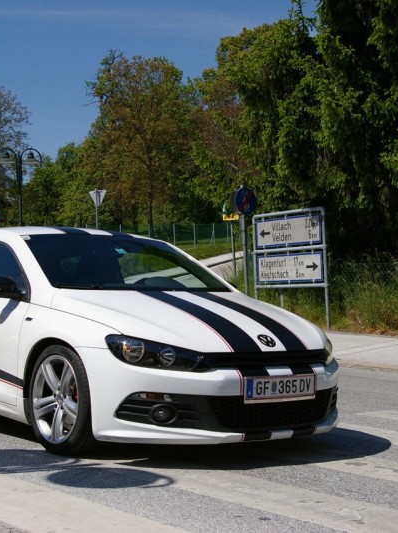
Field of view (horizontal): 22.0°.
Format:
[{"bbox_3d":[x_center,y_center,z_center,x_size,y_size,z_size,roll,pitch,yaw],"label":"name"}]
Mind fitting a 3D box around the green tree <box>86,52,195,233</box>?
[{"bbox_3d":[-3.778,-7.815,66.000,7.100,12.000,6.900,-1,-1,0],"label":"green tree"}]

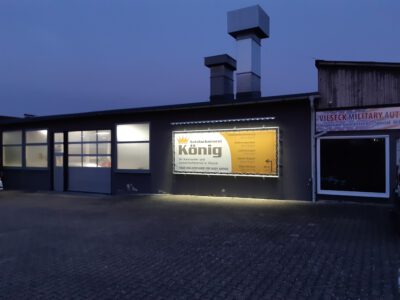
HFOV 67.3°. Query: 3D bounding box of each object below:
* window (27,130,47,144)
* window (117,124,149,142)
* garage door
[{"bbox_3d":[-9.134,-0.718,16.875,1.869,0.754,0.080,-1,-1,26],"label":"window"},{"bbox_3d":[-3.080,-0.780,13.914,1.898,0.845,0.080,-1,-1,26],"label":"window"},{"bbox_3d":[-5.565,0.599,15.220,3.050,3.139,0.100,-1,-1,26],"label":"garage door"}]

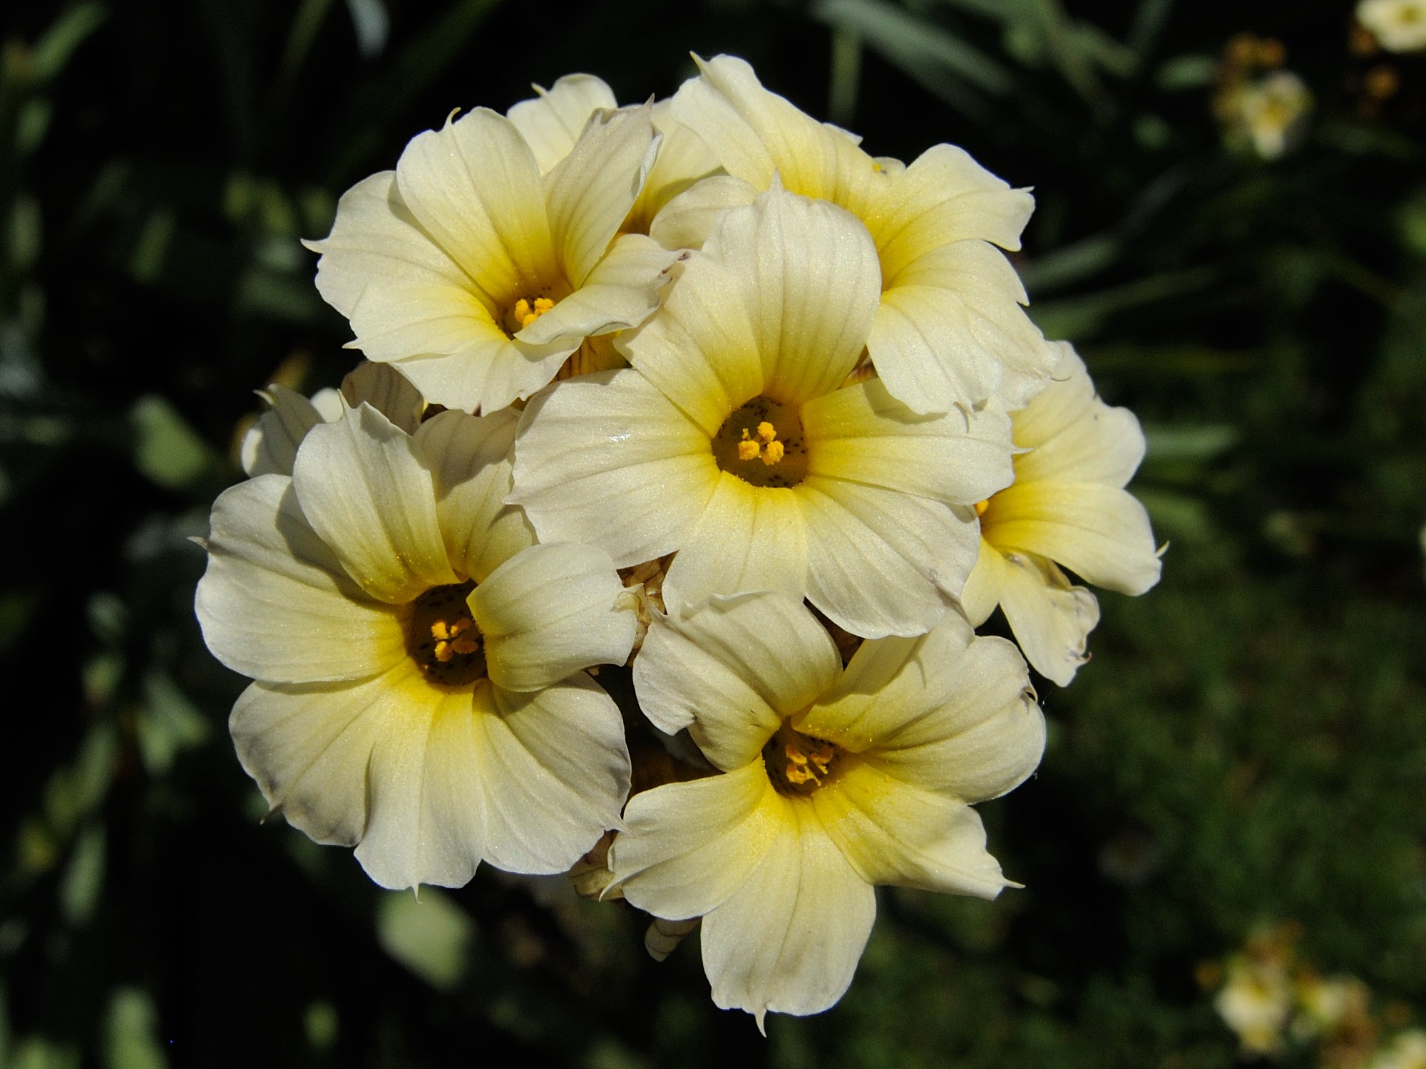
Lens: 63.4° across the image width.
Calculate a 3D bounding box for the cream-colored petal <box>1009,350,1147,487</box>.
[{"bbox_3d":[0.072,-0.020,0.237,0.029,0.031,0.009,49,16,8],"label":"cream-colored petal"}]

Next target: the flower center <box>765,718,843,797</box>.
[{"bbox_3d":[0.017,0.044,0.224,0.015,0.010,0.014,2,75,-7],"label":"flower center"}]

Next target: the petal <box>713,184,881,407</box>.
[{"bbox_3d":[0.015,-0.044,0.216,0.032,0.039,0.011,2,6,4],"label":"petal"}]

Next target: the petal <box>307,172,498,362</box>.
[{"bbox_3d":[-0.059,-0.049,0.227,0.036,0.033,0.011,18,7,-21],"label":"petal"}]

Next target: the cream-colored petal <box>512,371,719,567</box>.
[{"bbox_3d":[-0.017,-0.012,0.211,0.038,0.031,0.009,-9,4,-16],"label":"cream-colored petal"}]

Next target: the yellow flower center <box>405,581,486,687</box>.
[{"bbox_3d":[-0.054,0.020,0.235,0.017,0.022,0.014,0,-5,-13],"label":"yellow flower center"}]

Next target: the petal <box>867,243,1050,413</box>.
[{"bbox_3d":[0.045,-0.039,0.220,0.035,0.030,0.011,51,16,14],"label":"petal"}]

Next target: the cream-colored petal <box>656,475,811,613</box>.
[{"bbox_3d":[0.005,0.002,0.211,0.026,0.008,0.028,9,66,1],"label":"cream-colored petal"}]

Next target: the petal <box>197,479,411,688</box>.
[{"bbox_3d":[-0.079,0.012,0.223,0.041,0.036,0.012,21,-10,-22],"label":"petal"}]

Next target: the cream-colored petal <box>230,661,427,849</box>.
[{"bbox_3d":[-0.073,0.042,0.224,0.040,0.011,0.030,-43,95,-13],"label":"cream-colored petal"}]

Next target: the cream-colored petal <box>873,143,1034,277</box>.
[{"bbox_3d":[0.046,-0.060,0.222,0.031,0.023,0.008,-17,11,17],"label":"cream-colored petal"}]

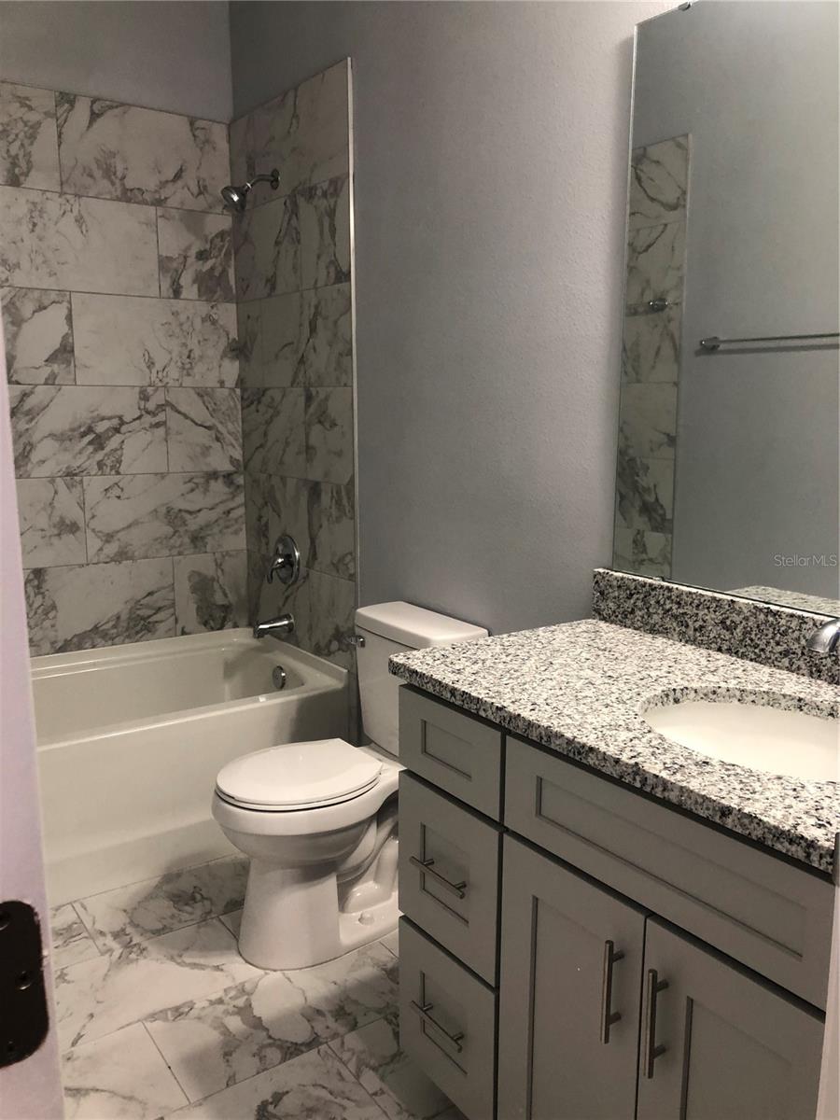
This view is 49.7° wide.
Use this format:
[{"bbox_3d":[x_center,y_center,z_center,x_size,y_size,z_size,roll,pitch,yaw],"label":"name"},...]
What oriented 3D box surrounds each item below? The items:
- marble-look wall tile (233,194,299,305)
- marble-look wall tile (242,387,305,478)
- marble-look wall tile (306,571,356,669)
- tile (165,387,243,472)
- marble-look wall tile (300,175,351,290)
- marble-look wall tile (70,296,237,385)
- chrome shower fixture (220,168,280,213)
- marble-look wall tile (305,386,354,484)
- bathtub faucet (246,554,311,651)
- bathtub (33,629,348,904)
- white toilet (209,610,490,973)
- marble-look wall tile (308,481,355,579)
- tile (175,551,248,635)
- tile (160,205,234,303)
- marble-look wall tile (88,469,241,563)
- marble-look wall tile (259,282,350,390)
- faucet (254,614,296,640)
[{"bbox_3d":[-0.526,-1.065,3.129,0.012,0.305,0.481,-7,12,-36],"label":"marble-look wall tile"},{"bbox_3d":[-0.528,-0.461,3.237,0.010,0.304,0.508,-7,12,-35],"label":"marble-look wall tile"},{"bbox_3d":[-0.287,0.197,3.014,0.012,0.295,0.300,-7,12,-36],"label":"marble-look wall tile"},{"bbox_3d":[-0.797,-0.481,3.348,0.284,0.305,0.012,-7,12,-34],"label":"tile"},{"bbox_3d":[-0.292,-1.008,2.808,0.010,0.304,0.309,-7,12,-35],"label":"marble-look wall tile"},{"bbox_3d":[-0.925,-0.772,3.220,0.595,0.304,0.010,-7,12,-35],"label":"marble-look wall tile"},{"bbox_3d":[-0.564,-1.221,2.978,0.198,0.150,0.082,-7,12,-35],"label":"chrome shower fixture"},{"bbox_3d":[-0.288,-0.403,2.912,0.012,0.305,0.298,-7,12,-36],"label":"marble-look wall tile"},{"bbox_3d":[-0.509,0.130,3.178,0.140,0.290,0.150,-7,12,-36],"label":"bathtub faucet"},{"bbox_3d":[-1.078,0.636,2.869,1.520,0.505,0.785,-7,12,-35],"label":"bathtub"},{"bbox_3d":[-0.216,0.571,2.410,0.670,0.785,0.430,-7,12,-36],"label":"white toilet"},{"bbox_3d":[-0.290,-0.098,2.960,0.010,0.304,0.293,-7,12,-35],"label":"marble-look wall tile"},{"bbox_3d":[-0.803,0.121,3.469,0.283,0.304,0.010,-7,12,-35],"label":"tile"},{"bbox_3d":[-0.796,-1.085,3.242,0.286,0.305,0.012,-7,12,-34],"label":"tile"},{"bbox_3d":[-0.927,-0.166,3.328,0.592,0.304,0.010,-7,12,-35],"label":"marble-look wall tile"},{"bbox_3d":[-0.376,-0.727,2.980,0.012,0.305,0.600,-7,12,-36],"label":"marble-look wall tile"},{"bbox_3d":[-0.529,0.238,3.224,0.140,0.070,0.060,-7,12,-36],"label":"faucet"}]

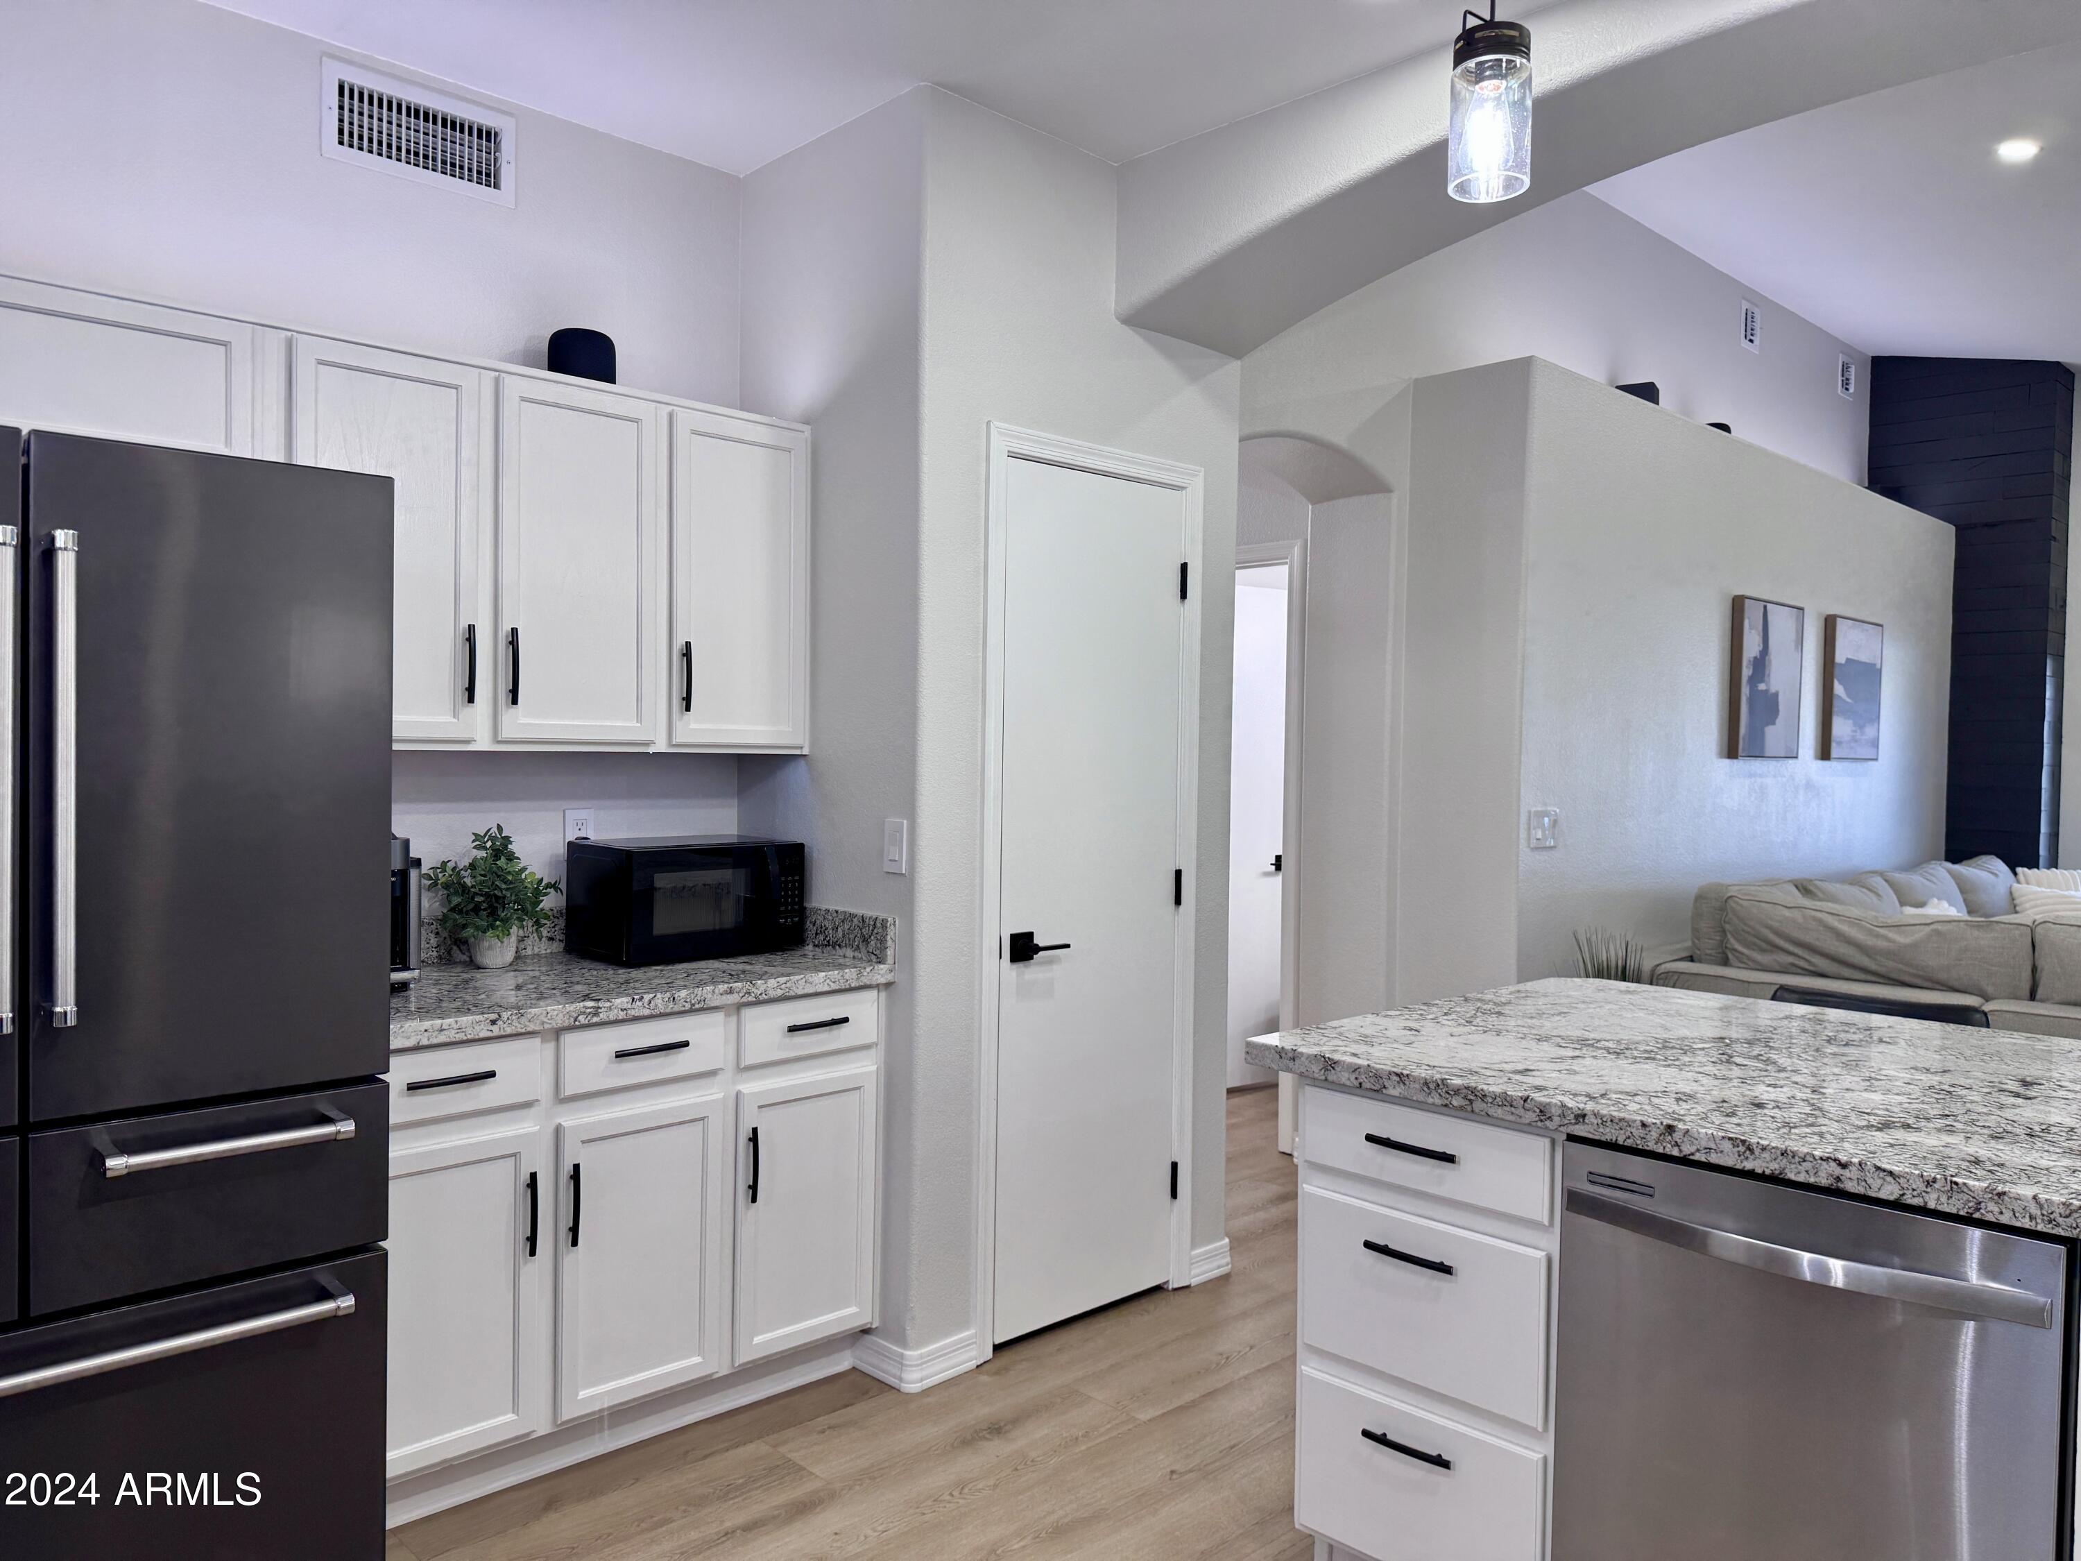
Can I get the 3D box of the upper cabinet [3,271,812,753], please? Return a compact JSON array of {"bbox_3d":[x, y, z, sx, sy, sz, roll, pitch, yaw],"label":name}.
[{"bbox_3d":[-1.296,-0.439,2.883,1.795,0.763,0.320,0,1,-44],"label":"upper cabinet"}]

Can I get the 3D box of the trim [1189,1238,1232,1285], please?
[{"bbox_3d":[0.460,1.277,3.825,0.170,0.086,0.022,0,1,-44],"label":"trim"}]

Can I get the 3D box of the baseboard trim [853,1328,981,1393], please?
[{"bbox_3d":[-0.273,1.278,3.258,0.215,0.084,0.210,0,1,-44],"label":"baseboard trim"}]

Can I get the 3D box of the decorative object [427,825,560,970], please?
[{"bbox_3d":[-1.166,0.248,3.051,0.250,0.305,0.230,0,1,-44],"label":"decorative object"}]

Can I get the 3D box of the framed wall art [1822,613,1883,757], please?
[{"bbox_3d":[3.684,-0.407,6.546,0.635,0.637,0.040,0,1,-44],"label":"framed wall art"}]

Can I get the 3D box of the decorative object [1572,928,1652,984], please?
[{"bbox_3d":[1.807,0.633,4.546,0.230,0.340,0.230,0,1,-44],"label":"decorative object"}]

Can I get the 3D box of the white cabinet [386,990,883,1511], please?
[{"bbox_3d":[-0.978,0.877,3.015,1.140,0.872,0.610,-1,2,-44],"label":"white cabinet"}]

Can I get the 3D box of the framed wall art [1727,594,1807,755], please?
[{"bbox_3d":[2.940,-0.403,5.839,0.638,0.635,0.040,0,1,-44],"label":"framed wall art"}]

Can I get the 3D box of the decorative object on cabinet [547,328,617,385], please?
[{"bbox_3d":[-0.999,-0.901,3.133,0.145,0.168,0.145,0,1,-44],"label":"decorative object on cabinet"}]

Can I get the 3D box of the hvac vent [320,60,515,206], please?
[{"bbox_3d":[-1.308,-1.367,3.055,0.402,0.202,0.020,0,1,-44],"label":"hvac vent"}]

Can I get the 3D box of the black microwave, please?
[{"bbox_3d":[-0.807,0.273,3.330,0.445,0.254,0.320,0,1,-44],"label":"black microwave"}]

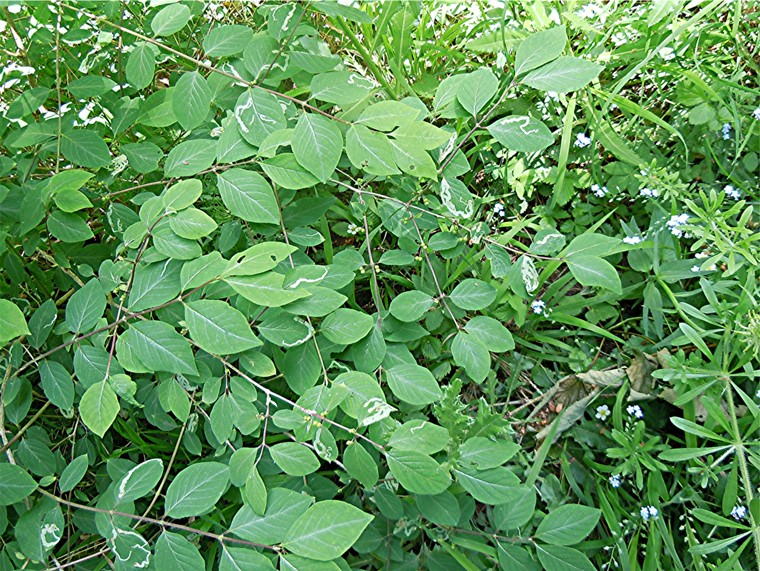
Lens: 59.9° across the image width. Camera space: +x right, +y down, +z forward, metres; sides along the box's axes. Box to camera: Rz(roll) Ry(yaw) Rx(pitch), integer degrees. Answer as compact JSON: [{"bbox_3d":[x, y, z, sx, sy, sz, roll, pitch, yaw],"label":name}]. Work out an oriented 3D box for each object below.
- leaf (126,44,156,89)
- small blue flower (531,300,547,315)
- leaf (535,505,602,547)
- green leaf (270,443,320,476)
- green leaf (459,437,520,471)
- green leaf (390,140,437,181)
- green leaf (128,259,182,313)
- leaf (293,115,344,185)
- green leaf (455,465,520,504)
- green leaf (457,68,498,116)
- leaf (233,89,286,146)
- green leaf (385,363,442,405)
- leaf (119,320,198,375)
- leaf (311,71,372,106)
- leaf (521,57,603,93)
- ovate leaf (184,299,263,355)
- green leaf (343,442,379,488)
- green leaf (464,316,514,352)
[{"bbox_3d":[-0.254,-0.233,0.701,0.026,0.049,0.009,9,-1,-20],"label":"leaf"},{"bbox_3d":[0.178,0.025,0.740,0.018,0.014,0.014,0,44,0],"label":"small blue flower"},{"bbox_3d":[0.188,0.240,0.660,0.074,0.012,0.033,-17,61,-9],"label":"leaf"},{"bbox_3d":[-0.079,0.162,0.612,0.051,0.011,0.028,19,63,5],"label":"green leaf"},{"bbox_3d":[0.113,0.173,0.680,0.064,0.012,0.033,-5,60,-3],"label":"green leaf"},{"bbox_3d":[0.033,-0.125,0.662,0.067,0.011,0.043,42,58,10],"label":"green leaf"},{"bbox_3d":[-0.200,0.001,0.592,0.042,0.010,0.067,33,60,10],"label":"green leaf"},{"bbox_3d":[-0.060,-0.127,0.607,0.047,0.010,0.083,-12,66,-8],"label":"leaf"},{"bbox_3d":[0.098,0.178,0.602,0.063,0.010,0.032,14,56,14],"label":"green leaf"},{"bbox_3d":[0.099,-0.195,0.672,0.042,0.011,0.061,11,68,5],"label":"green leaf"},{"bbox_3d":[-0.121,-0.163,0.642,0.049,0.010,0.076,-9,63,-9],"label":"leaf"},{"bbox_3d":[0.032,0.097,0.642,0.060,0.011,0.039,23,67,7],"label":"green leaf"},{"bbox_3d":[-0.179,0.051,0.540,0.079,0.010,0.036,34,76,10],"label":"leaf"},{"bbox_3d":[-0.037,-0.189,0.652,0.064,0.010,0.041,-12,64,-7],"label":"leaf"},{"bbox_3d":[0.179,-0.207,0.652,0.088,0.011,0.048,-13,57,-9],"label":"leaf"},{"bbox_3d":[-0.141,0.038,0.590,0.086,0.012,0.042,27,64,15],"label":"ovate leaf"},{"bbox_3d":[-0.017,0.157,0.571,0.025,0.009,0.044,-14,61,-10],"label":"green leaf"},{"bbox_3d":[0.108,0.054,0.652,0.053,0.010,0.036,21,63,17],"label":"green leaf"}]

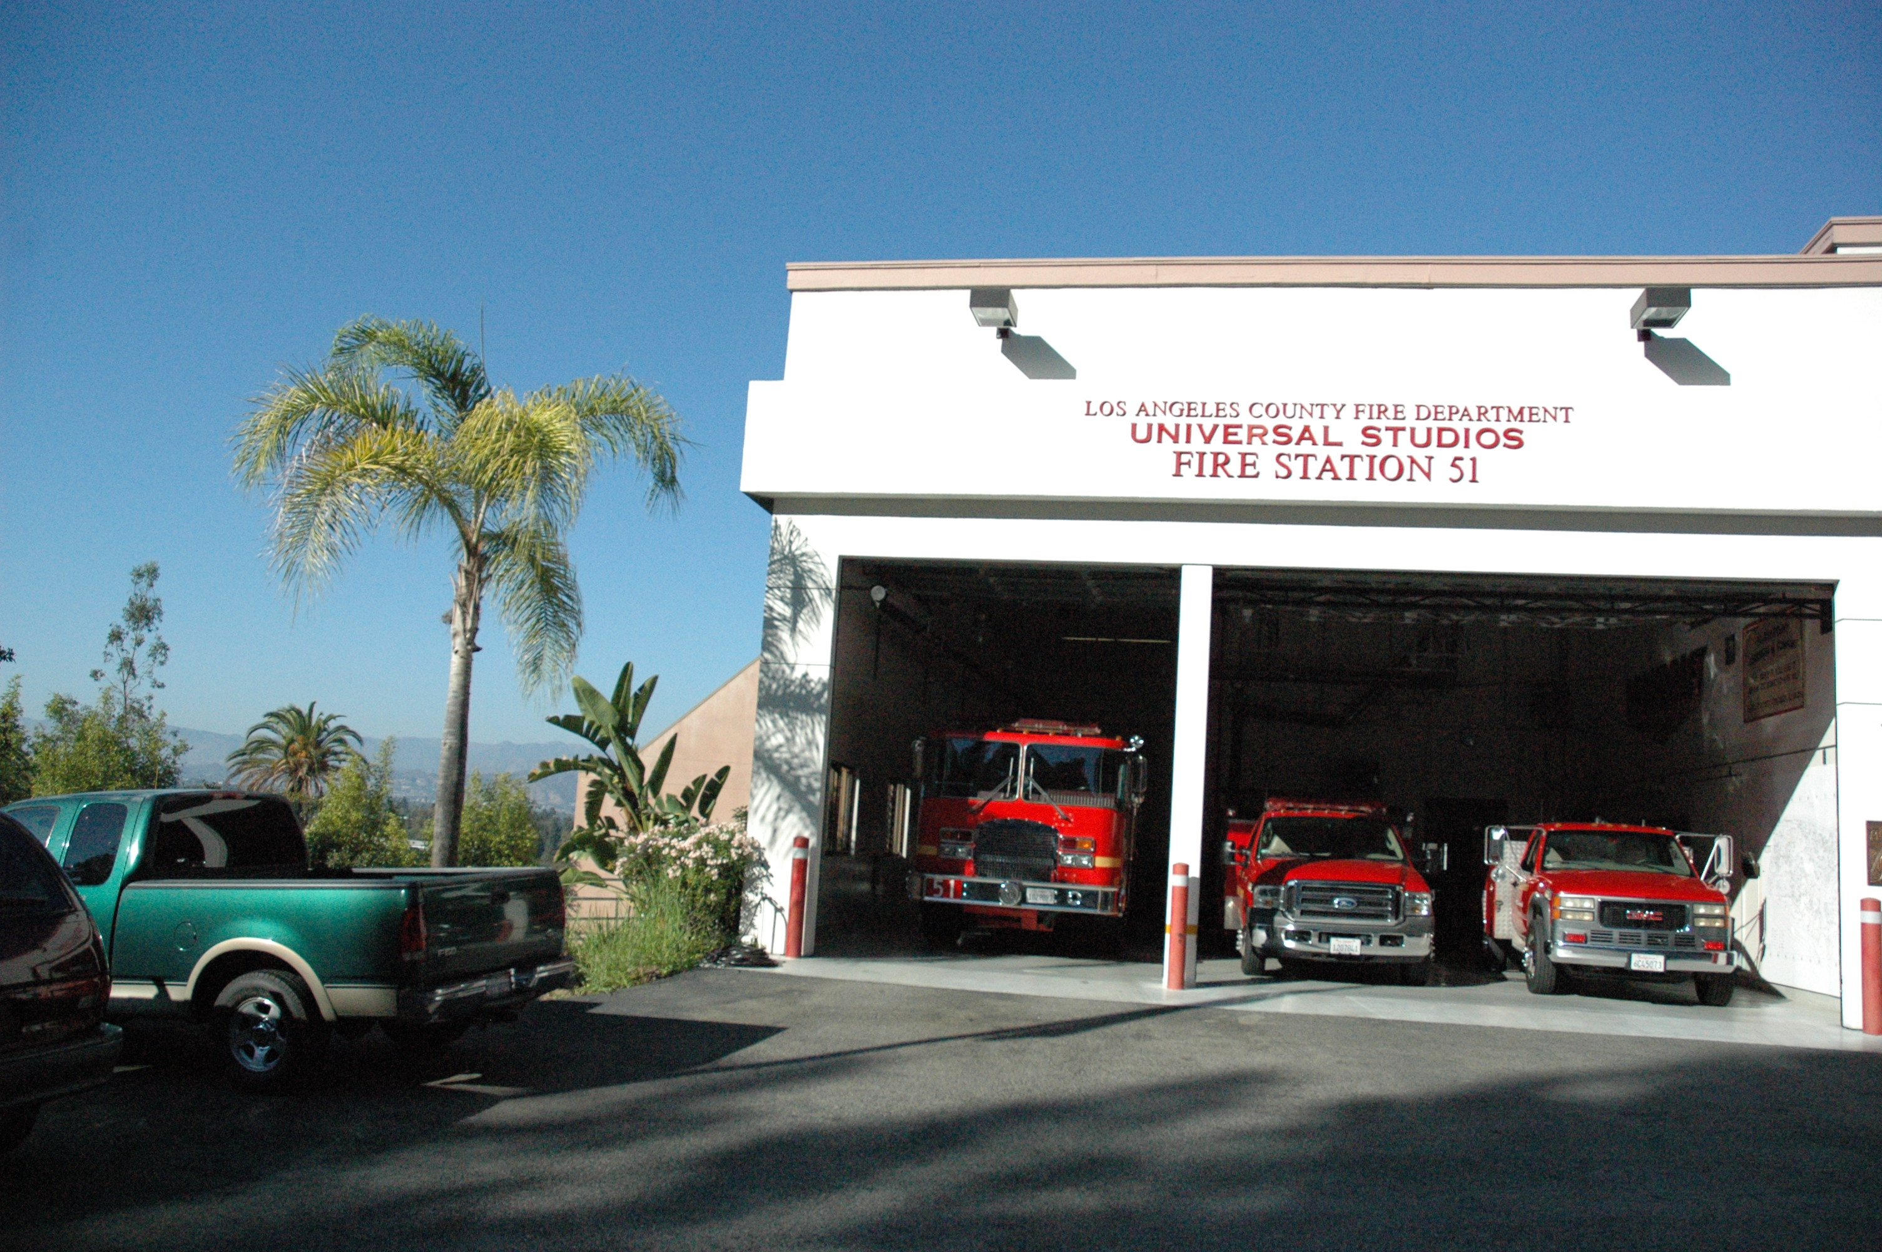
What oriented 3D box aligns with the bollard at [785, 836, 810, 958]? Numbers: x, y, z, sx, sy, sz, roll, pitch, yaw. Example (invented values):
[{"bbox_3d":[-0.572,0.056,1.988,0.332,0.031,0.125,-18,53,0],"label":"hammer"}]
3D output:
[{"bbox_3d":[-1.510,2.850,14.800,0.170,1.240,0.170,2,-9,11],"label":"bollard"}]

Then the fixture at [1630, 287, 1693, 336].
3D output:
[{"bbox_3d":[6.460,-2.850,12.650,0.390,0.170,0.520,2,-9,11],"label":"fixture"}]

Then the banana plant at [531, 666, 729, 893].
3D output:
[{"bbox_3d":[-3.440,1.850,15.600,2.200,3.000,2.000,2,-9,11],"label":"banana plant"}]

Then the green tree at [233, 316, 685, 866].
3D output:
[{"bbox_3d":[-4.860,0.150,14.250,4.500,6.700,4.400,2,-9,11],"label":"green tree"}]

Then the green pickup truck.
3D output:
[{"bbox_3d":[-5.660,2.140,9.950,5.720,1.880,2.020,-2,-8,10],"label":"green pickup truck"}]

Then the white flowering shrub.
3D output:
[{"bbox_3d":[-2.640,2.600,14.600,1.650,1.450,1.500,2,-9,11],"label":"white flowering shrub"}]

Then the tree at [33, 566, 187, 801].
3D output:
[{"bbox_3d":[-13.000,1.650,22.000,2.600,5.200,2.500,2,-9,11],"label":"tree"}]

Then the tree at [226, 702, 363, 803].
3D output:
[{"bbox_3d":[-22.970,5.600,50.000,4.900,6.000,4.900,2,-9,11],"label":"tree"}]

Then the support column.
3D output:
[{"bbox_3d":[2.540,1.540,14.450,0.310,4.280,0.330,2,-9,11],"label":"support column"}]

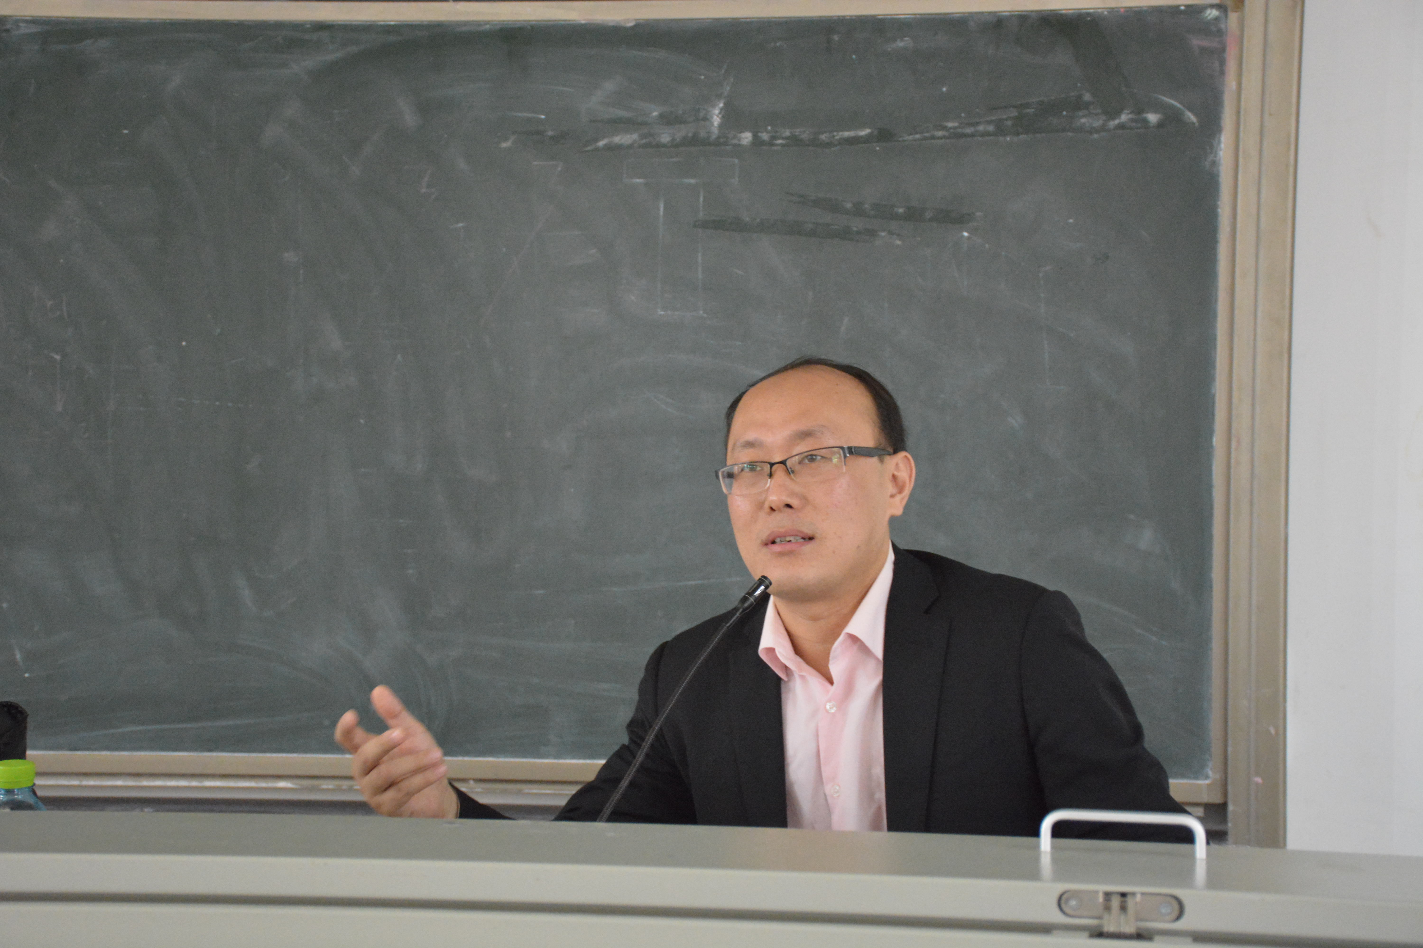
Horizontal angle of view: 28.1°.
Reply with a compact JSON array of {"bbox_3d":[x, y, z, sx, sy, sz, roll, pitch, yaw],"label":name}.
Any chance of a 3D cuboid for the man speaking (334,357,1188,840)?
[{"bbox_3d":[0.100,0.520,2.840,0.720,1.280,0.760,2,6,20],"label":"man speaking"}]

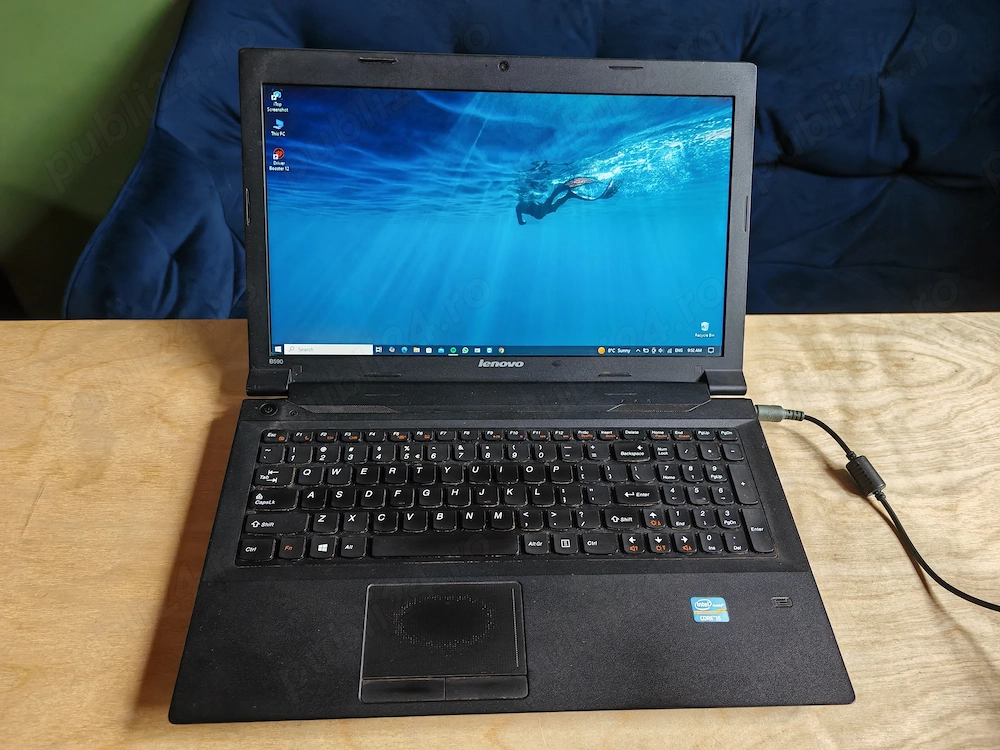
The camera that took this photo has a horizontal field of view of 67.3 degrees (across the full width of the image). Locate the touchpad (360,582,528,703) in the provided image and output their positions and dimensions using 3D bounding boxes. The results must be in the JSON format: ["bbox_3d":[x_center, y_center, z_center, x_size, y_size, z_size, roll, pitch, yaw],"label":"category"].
[{"bbox_3d":[-0.032,0.153,0.435,0.094,0.003,0.070,0,48,-4],"label":"touchpad"}]

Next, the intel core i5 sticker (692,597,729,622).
[{"bbox_3d":[0.128,0.143,0.456,0.021,0.001,0.016,1,48,-3],"label":"intel core i5 sticker"}]

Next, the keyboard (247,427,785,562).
[{"bbox_3d":[0.005,0.078,0.506,0.339,0.007,0.101,0,48,-4],"label":"keyboard"}]

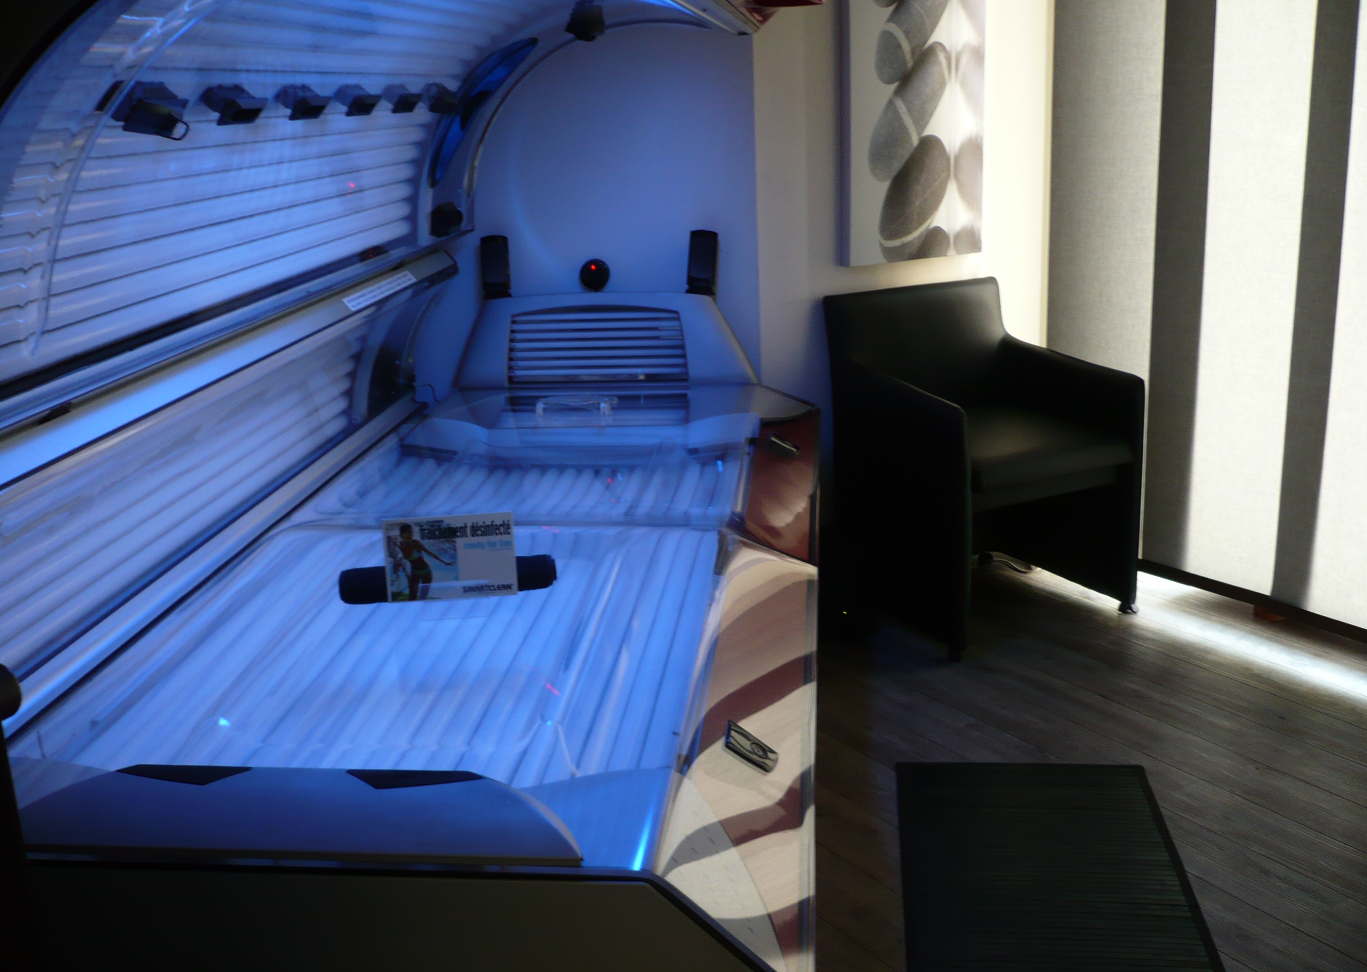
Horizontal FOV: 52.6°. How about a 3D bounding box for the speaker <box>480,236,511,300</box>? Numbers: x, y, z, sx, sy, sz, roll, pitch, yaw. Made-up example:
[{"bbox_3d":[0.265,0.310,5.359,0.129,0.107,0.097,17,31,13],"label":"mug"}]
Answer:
[{"bbox_3d":[-0.508,-0.593,3.750,0.072,0.166,0.076,-4,16,-4],"label":"speaker"}]

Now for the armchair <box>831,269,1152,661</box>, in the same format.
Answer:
[{"bbox_3d":[0.779,-0.081,3.647,0.572,0.825,0.620,-10,18,-25],"label":"armchair"}]

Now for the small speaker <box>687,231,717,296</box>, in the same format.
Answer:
[{"bbox_3d":[0.050,-0.595,3.683,0.072,0.166,0.076,3,17,6],"label":"small speaker"}]

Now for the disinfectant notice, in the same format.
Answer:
[{"bbox_3d":[-0.391,0.120,2.320,0.214,0.140,0.012,-3,7,-3],"label":"disinfectant notice"}]

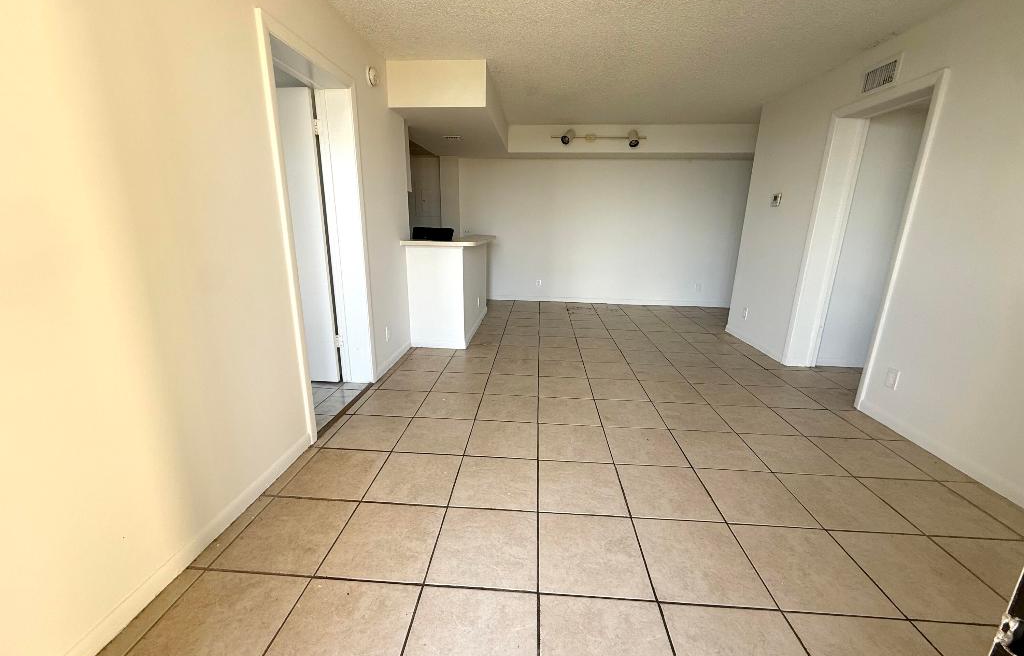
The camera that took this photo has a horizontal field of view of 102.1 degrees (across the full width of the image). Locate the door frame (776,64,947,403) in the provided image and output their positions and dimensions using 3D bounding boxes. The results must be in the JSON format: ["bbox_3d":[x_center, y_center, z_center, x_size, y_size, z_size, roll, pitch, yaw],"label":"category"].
[{"bbox_3d":[2.602,-0.557,3.086,0.272,2.109,0.965,2,15,3],"label":"door frame"}]

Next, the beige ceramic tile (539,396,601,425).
[{"bbox_3d":[0.390,0.572,2.817,0.402,0.010,0.402,2,15,3],"label":"beige ceramic tile"}]

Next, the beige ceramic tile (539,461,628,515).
[{"bbox_3d":[0.337,0.779,2.023,0.402,0.012,0.402,2,15,3],"label":"beige ceramic tile"}]

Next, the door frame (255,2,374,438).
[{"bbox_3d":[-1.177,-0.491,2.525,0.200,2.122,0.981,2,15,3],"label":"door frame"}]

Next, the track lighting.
[{"bbox_3d":[1.086,-2.354,5.137,1.190,0.200,0.170,2,15,3],"label":"track lighting"}]

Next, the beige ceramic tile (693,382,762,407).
[{"bbox_3d":[1.628,0.505,3.127,0.399,0.012,0.402,2,15,3],"label":"beige ceramic tile"}]

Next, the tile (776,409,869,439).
[{"bbox_3d":[2.009,0.627,2.718,0.402,0.012,0.402,2,15,3],"label":"tile"}]

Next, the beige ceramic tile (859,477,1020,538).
[{"bbox_3d":[1.966,0.839,1.936,0.403,0.012,0.403,2,15,3],"label":"beige ceramic tile"}]

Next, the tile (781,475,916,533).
[{"bbox_3d":[1.559,0.825,1.960,0.403,0.012,0.403,2,15,3],"label":"tile"}]

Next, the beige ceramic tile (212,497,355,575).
[{"bbox_3d":[-0.905,0.843,1.702,0.402,0.012,0.402,2,15,3],"label":"beige ceramic tile"}]

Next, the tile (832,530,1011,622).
[{"bbox_3d":[1.525,0.927,1.559,0.402,0.012,0.402,2,15,3],"label":"tile"}]

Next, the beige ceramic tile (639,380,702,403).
[{"bbox_3d":[1.227,0.494,3.161,0.402,0.012,0.402,2,15,3],"label":"beige ceramic tile"}]

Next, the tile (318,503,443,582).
[{"bbox_3d":[-0.503,0.861,1.684,0.403,0.012,0.403,2,15,3],"label":"tile"}]

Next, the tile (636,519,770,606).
[{"bbox_3d":[0.718,0.900,1.613,0.402,0.010,0.402,2,15,3],"label":"tile"}]

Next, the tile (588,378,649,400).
[{"bbox_3d":[0.823,0.482,3.187,0.402,0.010,0.402,2,15,3],"label":"tile"}]

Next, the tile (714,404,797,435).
[{"bbox_3d":[1.611,0.615,2.747,0.402,0.010,0.402,2,15,3],"label":"tile"}]

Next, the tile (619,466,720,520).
[{"bbox_3d":[0.744,0.795,2.006,0.402,0.010,0.402,2,15,3],"label":"tile"}]

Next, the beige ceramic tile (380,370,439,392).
[{"bbox_3d":[-0.797,0.421,3.270,0.399,0.012,0.402,2,15,3],"label":"beige ceramic tile"}]

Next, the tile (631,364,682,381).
[{"bbox_3d":[1.254,0.389,3.556,0.402,0.012,0.402,2,15,3],"label":"tile"}]

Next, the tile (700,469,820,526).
[{"bbox_3d":[1.147,0.808,1.978,0.402,0.012,0.402,2,15,3],"label":"tile"}]

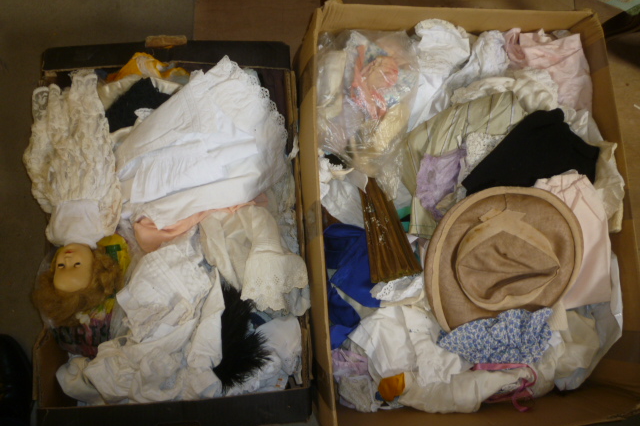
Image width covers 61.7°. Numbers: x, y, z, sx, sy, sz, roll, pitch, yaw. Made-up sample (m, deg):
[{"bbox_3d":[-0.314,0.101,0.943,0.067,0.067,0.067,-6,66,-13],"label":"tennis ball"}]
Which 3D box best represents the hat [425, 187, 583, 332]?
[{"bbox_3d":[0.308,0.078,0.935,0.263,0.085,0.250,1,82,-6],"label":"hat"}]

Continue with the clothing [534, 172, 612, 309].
[{"bbox_3d":[0.456,0.050,0.964,0.133,0.050,0.235,6,81,-5],"label":"clothing"}]

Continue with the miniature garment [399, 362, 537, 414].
[{"bbox_3d":[0.248,0.296,0.908,0.214,0.050,0.069,-7,83,-7],"label":"miniature garment"}]

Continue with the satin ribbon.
[{"bbox_3d":[0.315,0.296,0.910,0.103,0.035,0.077,11,81,-4],"label":"satin ribbon"}]

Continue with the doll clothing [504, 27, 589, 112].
[{"bbox_3d":[0.423,-0.265,1.006,0.153,0.060,0.149,6,81,-5],"label":"doll clothing"}]

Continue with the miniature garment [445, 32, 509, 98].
[{"bbox_3d":[0.290,-0.274,0.988,0.068,0.045,0.137,40,80,1],"label":"miniature garment"}]

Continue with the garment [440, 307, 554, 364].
[{"bbox_3d":[0.293,0.208,0.895,0.186,0.045,0.088,-7,83,-7],"label":"garment"}]

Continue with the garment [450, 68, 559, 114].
[{"bbox_3d":[0.339,-0.225,0.987,0.190,0.050,0.072,-9,83,-7],"label":"garment"}]

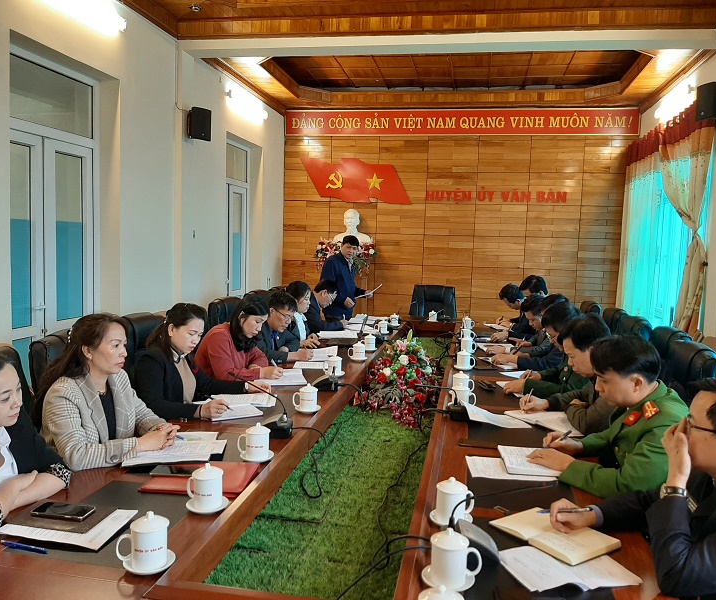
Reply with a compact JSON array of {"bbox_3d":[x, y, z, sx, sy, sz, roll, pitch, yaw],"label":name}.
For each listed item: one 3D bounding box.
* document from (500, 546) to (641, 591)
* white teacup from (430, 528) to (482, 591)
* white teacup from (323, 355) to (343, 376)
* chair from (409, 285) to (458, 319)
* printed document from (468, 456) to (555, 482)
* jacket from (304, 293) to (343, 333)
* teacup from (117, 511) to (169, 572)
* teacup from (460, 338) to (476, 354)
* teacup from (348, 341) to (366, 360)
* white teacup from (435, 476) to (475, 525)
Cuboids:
[{"bbox_3d":[0.521,0.661,1.509,0.290,0.020,0.210,1,5,-12],"label":"document"},{"bbox_3d":[0.233,0.589,1.392,0.122,0.119,0.088,4,6,19],"label":"white teacup"},{"bbox_3d":[-0.154,0.396,3.725,0.118,0.117,0.092,3,5,11],"label":"white teacup"},{"bbox_3d":[0.802,0.401,6.524,0.620,1.090,0.680,3,6,10],"label":"chair"},{"bbox_3d":[0.542,0.594,2.124,0.297,0.006,0.210,2,5,3],"label":"printed document"},{"bbox_3d":[-0.373,0.209,5.908,0.460,0.520,0.500,3,5,11],"label":"jacket"},{"bbox_3d":[-0.512,0.560,1.421,0.122,0.119,0.088,0,6,-16],"label":"teacup"},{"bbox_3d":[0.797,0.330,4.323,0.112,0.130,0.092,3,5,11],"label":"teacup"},{"bbox_3d":[-0.004,0.356,4.277,0.118,0.117,0.092,3,5,11],"label":"teacup"},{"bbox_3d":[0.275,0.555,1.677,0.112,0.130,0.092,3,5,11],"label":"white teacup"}]

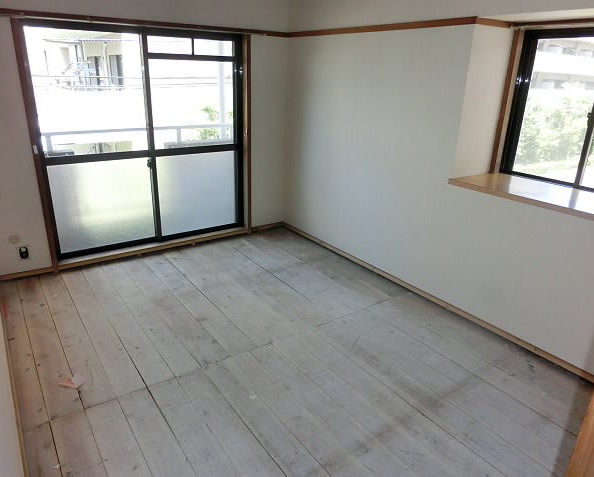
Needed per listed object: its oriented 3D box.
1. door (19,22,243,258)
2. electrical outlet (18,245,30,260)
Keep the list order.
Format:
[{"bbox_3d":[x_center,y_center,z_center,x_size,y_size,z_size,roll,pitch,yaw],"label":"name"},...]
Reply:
[{"bbox_3d":[-1.224,-0.805,3.731,1.680,1.745,0.100,-12,25,-33],"label":"door"},{"bbox_3d":[-2.072,0.110,3.335,0.067,0.120,0.018,-12,25,-33],"label":"electrical outlet"}]

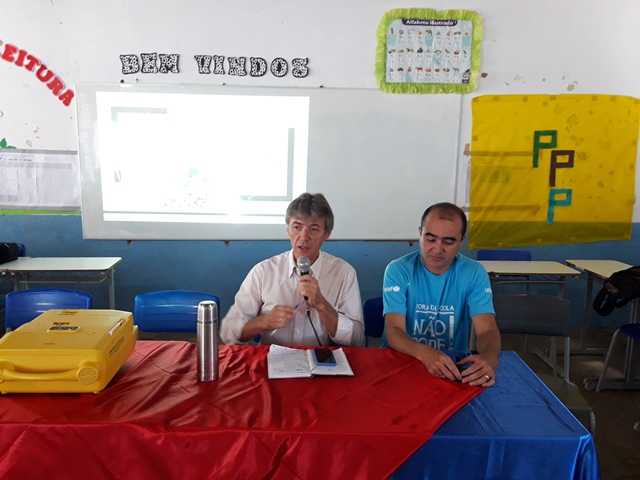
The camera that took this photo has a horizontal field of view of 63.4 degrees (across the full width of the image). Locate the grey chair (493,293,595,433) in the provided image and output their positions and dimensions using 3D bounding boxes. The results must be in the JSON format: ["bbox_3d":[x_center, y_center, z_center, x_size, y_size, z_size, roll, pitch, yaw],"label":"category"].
[{"bbox_3d":[0.932,0.701,2.308,0.430,0.840,0.520,2,9,7],"label":"grey chair"}]

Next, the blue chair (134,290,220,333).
[{"bbox_3d":[-0.698,0.679,2.358,0.430,0.830,0.510,1,9,0],"label":"blue chair"}]

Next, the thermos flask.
[{"bbox_3d":[-0.353,0.319,1.626,0.066,0.250,0.066,1,9,0],"label":"thermos flask"}]

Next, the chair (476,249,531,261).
[{"bbox_3d":[1.414,0.489,3.893,0.430,0.800,0.510,1,9,3],"label":"chair"}]

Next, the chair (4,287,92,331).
[{"bbox_3d":[-1.288,0.674,2.328,0.430,0.835,0.510,1,9,0],"label":"chair"}]

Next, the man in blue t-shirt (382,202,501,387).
[{"bbox_3d":[0.474,0.511,2.017,0.520,1.290,0.780,2,9,7],"label":"man in blue t-shirt"}]

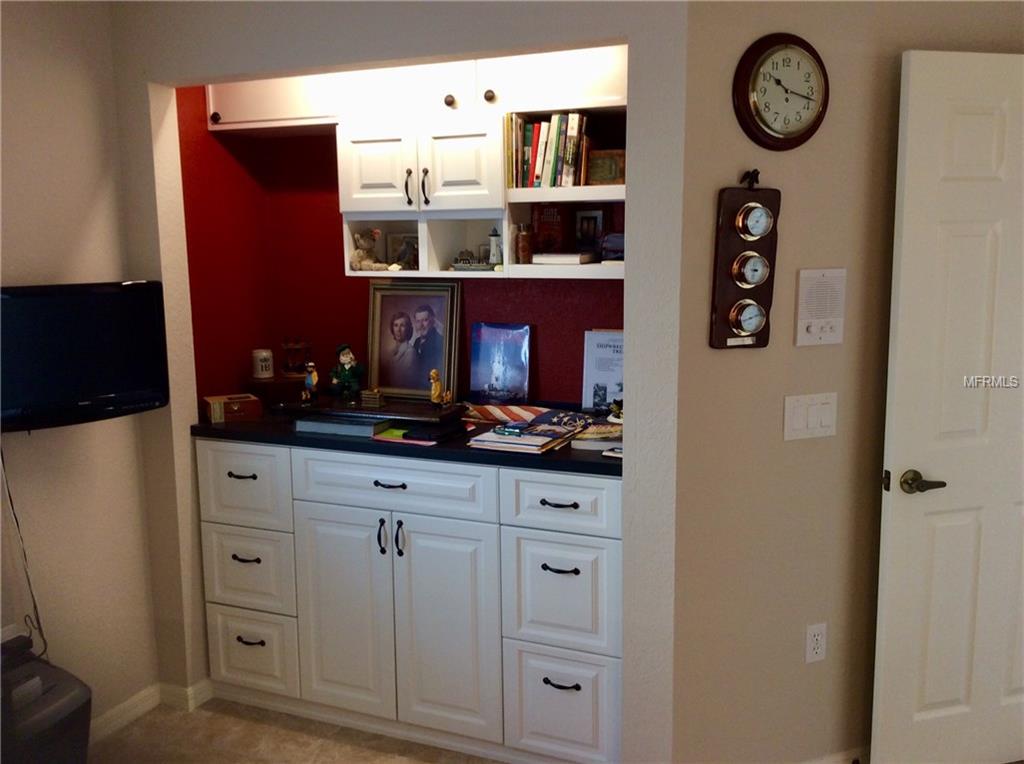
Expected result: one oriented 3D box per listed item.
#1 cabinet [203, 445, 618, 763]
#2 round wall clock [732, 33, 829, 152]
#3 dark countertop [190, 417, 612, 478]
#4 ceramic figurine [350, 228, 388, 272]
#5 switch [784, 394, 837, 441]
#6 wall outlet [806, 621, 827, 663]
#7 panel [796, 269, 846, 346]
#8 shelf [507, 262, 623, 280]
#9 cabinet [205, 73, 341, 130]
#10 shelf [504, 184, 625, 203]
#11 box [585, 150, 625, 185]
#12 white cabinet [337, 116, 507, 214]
[{"bbox_3d":[-0.268,0.648,3.082,1.478,0.905,0.432,3,9,23],"label":"cabinet"},{"bbox_3d":[0.671,-0.713,2.323,0.285,0.285,0.050,-4,9,-21],"label":"round wall clock"},{"bbox_3d":[-0.274,0.168,3.002,1.483,0.042,0.453,3,9,23],"label":"dark countertop"},{"bbox_3d":[-0.452,-0.418,2.989,0.100,0.131,0.110,-3,9,-16],"label":"ceramic figurine"},{"bbox_3d":[0.792,0.091,2.507,0.166,0.115,0.010,-4,9,-21],"label":"switch"},{"bbox_3d":[0.842,0.722,2.616,0.068,0.112,0.008,-4,9,-21],"label":"wall outlet"},{"bbox_3d":[0.805,-0.195,2.467,0.148,0.195,0.020,-4,9,-21],"label":"panel"},{"bbox_3d":[0.233,-0.330,2.790,0.417,0.040,0.285,3,9,23],"label":"shelf"},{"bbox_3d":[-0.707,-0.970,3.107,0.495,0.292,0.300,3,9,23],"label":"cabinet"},{"bbox_3d":[0.231,-0.542,2.760,0.417,0.038,0.285,3,9,23],"label":"shelf"},{"bbox_3d":[0.276,-0.613,2.738,0.133,0.107,0.070,3,9,23],"label":"box"},{"bbox_3d":[-0.222,-0.665,2.938,0.555,0.275,0.305,3,9,23],"label":"white cabinet"}]

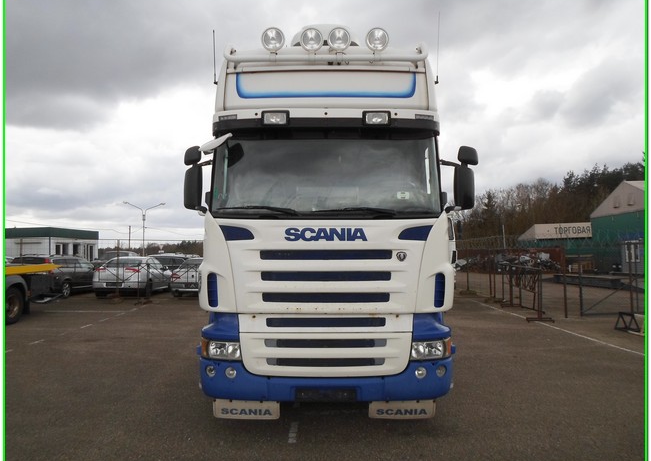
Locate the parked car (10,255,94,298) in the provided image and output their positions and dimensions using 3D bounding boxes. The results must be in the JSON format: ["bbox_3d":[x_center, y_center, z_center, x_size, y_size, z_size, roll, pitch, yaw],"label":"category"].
[{"bbox_3d":[-10.300,1.722,18.500,1.840,1.550,4.700,0,-2,-4],"label":"parked car"}]

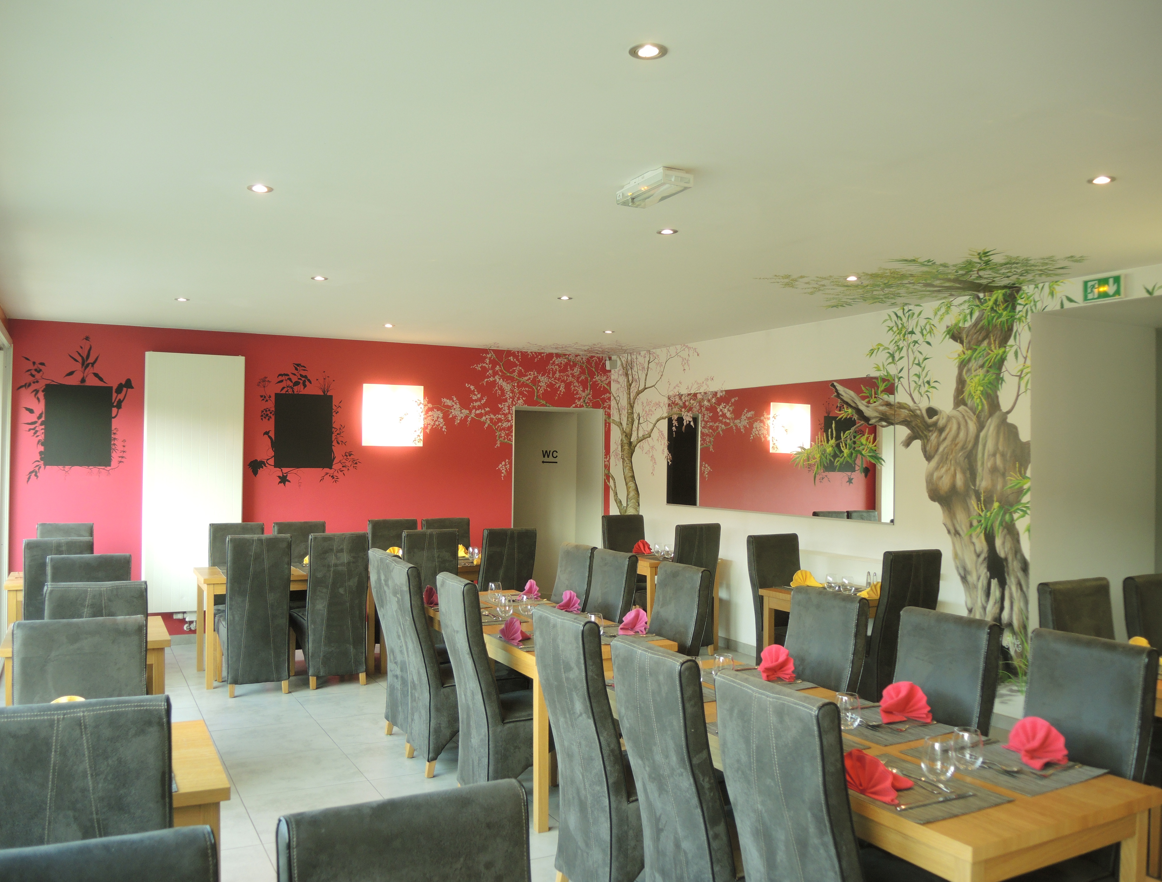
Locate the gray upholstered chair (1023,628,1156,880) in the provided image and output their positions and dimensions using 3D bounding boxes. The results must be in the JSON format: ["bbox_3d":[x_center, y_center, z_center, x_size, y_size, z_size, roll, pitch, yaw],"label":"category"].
[{"bbox_3d":[1.348,1.156,2.848,0.650,1.085,0.400,1,-1,-28],"label":"gray upholstered chair"}]

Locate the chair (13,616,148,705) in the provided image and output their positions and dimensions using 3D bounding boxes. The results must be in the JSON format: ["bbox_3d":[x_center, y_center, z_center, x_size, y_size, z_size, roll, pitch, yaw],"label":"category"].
[{"bbox_3d":[-1.565,1.124,2.909,0.450,1.070,0.600,1,-1,-23],"label":"chair"}]

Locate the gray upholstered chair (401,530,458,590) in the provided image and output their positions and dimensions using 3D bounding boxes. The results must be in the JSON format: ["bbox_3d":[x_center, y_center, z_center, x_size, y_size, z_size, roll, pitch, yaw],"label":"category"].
[{"bbox_3d":[-1.219,1.192,7.125,0.400,1.085,0.650,1,-1,-26],"label":"gray upholstered chair"}]

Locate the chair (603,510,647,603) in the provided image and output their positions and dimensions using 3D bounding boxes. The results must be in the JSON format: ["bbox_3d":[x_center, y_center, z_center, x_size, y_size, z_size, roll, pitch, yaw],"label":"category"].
[{"bbox_3d":[0.514,1.218,8.501,0.450,1.070,0.600,1,-1,-31],"label":"chair"}]

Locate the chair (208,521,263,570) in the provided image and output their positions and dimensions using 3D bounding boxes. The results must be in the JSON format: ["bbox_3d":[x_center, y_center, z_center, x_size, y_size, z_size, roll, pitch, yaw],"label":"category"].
[{"bbox_3d":[-2.565,1.175,7.178,0.420,1.070,0.580,1,-1,-22],"label":"chair"}]

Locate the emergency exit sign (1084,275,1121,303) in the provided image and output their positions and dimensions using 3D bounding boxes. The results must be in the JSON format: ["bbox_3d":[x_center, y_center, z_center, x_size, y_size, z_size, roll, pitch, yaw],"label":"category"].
[{"bbox_3d":[2.855,-0.834,5.199,0.040,0.125,0.235,1,-1,-29],"label":"emergency exit sign"}]

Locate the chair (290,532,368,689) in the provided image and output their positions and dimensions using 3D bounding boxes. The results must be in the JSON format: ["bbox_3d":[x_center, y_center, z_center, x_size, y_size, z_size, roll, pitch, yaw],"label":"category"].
[{"bbox_3d":[-1.772,1.171,6.805,0.450,1.070,0.600,1,-1,-25],"label":"chair"}]

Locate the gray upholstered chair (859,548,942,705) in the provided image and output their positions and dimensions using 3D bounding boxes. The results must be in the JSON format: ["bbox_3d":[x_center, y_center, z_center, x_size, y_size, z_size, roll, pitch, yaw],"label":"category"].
[{"bbox_3d":[1.878,1.210,6.022,0.400,1.085,0.650,1,-1,-28],"label":"gray upholstered chair"}]

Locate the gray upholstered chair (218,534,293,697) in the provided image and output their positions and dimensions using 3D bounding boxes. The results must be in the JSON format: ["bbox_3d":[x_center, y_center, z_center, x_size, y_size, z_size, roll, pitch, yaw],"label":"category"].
[{"bbox_3d":[-2.265,1.172,6.579,0.400,1.085,0.650,1,-1,-26],"label":"gray upholstered chair"}]

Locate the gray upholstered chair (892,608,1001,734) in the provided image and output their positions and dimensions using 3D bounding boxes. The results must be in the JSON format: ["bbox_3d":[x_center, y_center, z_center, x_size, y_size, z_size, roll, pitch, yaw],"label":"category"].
[{"bbox_3d":[1.083,1.153,3.247,0.580,1.070,0.420,1,-1,-31],"label":"gray upholstered chair"}]

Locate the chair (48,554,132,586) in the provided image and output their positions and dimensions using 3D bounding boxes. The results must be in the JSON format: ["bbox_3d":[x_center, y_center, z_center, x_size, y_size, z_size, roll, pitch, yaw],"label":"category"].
[{"bbox_3d":[-2.526,1.147,4.882,0.420,1.070,0.580,1,-1,-28],"label":"chair"}]

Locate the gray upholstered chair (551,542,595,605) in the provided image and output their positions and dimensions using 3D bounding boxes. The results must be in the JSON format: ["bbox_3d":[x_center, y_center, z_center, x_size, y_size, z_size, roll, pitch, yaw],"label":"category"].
[{"bbox_3d":[-0.253,1.175,5.742,0.600,1.070,0.450,1,-1,-31],"label":"gray upholstered chair"}]

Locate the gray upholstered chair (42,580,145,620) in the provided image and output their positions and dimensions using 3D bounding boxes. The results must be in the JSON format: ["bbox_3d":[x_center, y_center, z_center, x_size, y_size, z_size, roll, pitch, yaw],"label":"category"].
[{"bbox_3d":[-2.185,1.138,4.264,0.400,1.085,0.650,1,-1,-26],"label":"gray upholstered chair"}]

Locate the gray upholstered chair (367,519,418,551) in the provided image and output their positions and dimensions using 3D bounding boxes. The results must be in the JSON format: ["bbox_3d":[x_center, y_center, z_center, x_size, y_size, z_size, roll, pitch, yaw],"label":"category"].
[{"bbox_3d":[-1.471,1.186,7.711,0.450,1.070,0.600,1,-1,-22],"label":"gray upholstered chair"}]

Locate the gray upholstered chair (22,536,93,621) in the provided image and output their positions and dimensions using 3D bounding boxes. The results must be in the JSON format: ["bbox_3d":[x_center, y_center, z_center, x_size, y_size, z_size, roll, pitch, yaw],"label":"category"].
[{"bbox_3d":[-3.430,1.157,6.243,0.420,1.070,0.580,1,-1,-28],"label":"gray upholstered chair"}]

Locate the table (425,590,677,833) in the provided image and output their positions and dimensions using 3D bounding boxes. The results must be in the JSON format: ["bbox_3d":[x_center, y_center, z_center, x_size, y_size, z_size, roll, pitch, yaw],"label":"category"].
[{"bbox_3d":[-0.303,1.329,5.138,0.728,0.745,1.895,1,-1,-28],"label":"table"}]

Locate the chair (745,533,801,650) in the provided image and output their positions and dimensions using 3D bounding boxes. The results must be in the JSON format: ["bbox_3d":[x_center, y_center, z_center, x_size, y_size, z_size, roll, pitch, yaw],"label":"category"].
[{"bbox_3d":[1.495,1.204,6.543,0.450,1.070,0.600,1,-1,-27],"label":"chair"}]

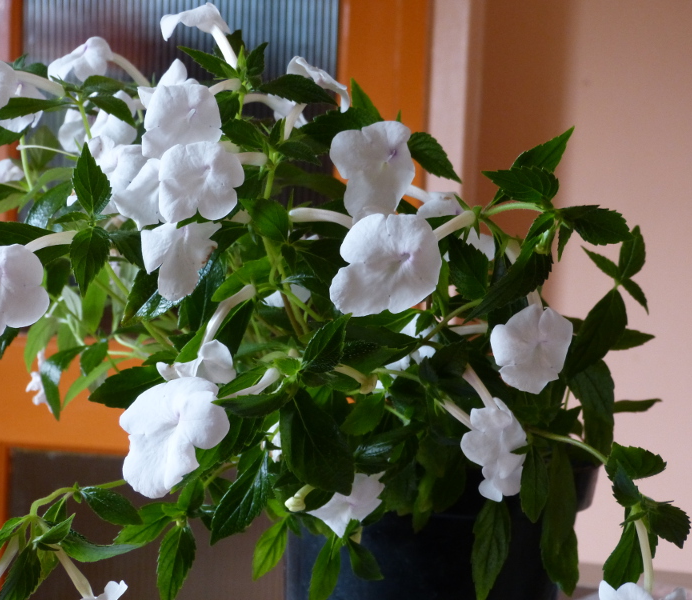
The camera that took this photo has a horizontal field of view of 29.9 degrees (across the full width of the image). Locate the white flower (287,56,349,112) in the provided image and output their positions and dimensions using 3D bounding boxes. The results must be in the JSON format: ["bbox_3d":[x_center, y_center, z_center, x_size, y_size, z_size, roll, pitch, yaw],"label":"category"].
[{"bbox_3d":[-0.016,-0.122,0.730,0.038,0.017,0.036,27,9,1],"label":"white flower"}]

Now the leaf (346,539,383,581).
[{"bbox_3d":[0.009,0.121,0.605,0.013,0.024,0.009,-41,0,-16],"label":"leaf"}]

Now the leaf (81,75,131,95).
[{"bbox_3d":[-0.122,-0.108,0.660,0.027,0.008,0.017,-2,25,-33],"label":"leaf"}]

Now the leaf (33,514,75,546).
[{"bbox_3d":[-0.142,0.112,0.630,0.023,0.007,0.012,-33,36,6],"label":"leaf"}]

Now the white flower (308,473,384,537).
[{"bbox_3d":[0.001,0.098,0.625,0.040,0.035,0.016,-4,14,7],"label":"white flower"}]

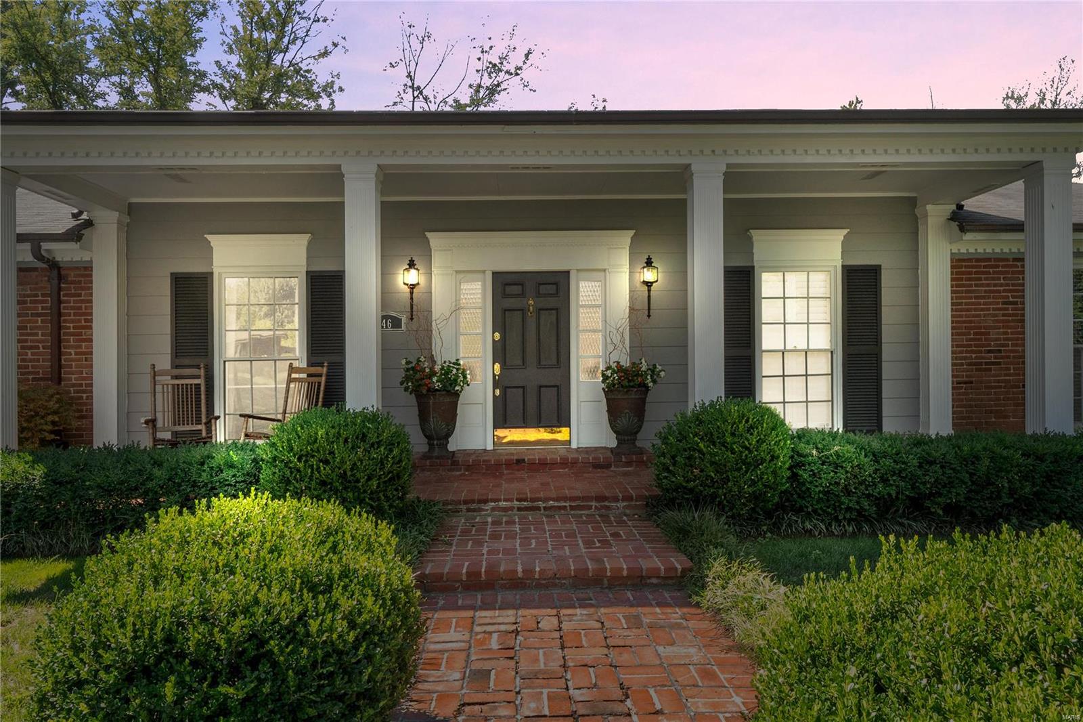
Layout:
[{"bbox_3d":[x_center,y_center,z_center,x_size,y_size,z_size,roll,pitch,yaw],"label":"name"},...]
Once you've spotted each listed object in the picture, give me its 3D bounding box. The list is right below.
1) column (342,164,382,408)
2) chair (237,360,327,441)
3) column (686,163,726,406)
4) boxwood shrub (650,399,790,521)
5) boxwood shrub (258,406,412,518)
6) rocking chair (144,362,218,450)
[{"bbox_3d":[-1.512,-0.230,6.127,0.300,2.800,0.300,-1,0,-3],"label":"column"},{"bbox_3d":[-2.651,0.620,7.389,0.680,1.160,0.860,-1,0,45],"label":"chair"},{"bbox_3d":[1.492,-0.308,6.561,0.300,2.921,0.300,-1,0,-3],"label":"column"},{"bbox_3d":[1.443,0.820,5.767,1.129,1.032,1.106,-1,0,-3],"label":"boxwood shrub"},{"bbox_3d":[-1.579,0.863,5.534,1.173,1.012,1.150,-1,0,-3],"label":"boxwood shrub"},{"bbox_3d":[-3.490,0.610,7.050,0.660,1.140,0.820,0,0,-23],"label":"rocking chair"}]

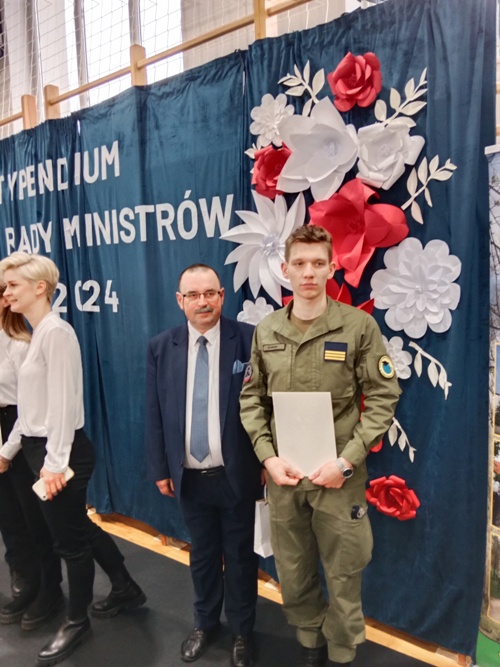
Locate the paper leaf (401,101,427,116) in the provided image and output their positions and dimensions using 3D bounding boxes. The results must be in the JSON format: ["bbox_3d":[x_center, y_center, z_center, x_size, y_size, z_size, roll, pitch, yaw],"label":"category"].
[{"bbox_3d":[0.643,-0.879,1.963,0.102,0.043,0.014,-6,2,36],"label":"paper leaf"}]

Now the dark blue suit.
[{"bbox_3d":[-0.169,0.654,2.233,0.540,1.460,0.300,-1,7,3],"label":"dark blue suit"}]

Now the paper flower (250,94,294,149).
[{"bbox_3d":[0.100,-0.972,2.285,0.240,0.240,0.080,3,8,36],"label":"paper flower"}]

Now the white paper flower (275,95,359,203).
[{"bbox_3d":[0.288,-0.784,2.123,0.370,0.410,0.160,3,8,36],"label":"white paper flower"}]

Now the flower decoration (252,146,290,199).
[{"bbox_3d":[0.117,-0.734,2.272,0.249,0.244,0.100,4,8,36],"label":"flower decoration"}]

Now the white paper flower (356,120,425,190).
[{"bbox_3d":[0.542,-0.688,1.952,0.273,0.253,0.120,4,8,36],"label":"white paper flower"}]

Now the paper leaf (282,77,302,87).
[{"bbox_3d":[0.191,-1.122,2.242,0.099,0.030,0.016,19,17,33],"label":"paper leaf"}]

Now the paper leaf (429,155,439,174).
[{"bbox_3d":[0.715,-0.653,1.939,0.036,0.072,0.014,29,22,30],"label":"paper leaf"}]

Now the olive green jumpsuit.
[{"bbox_3d":[0.291,0.604,1.955,0.590,1.480,0.370,1,7,25],"label":"olive green jumpsuit"}]

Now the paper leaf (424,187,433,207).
[{"bbox_3d":[0.695,-0.529,1.954,0.026,0.080,0.016,-11,-1,37],"label":"paper leaf"}]

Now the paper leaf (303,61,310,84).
[{"bbox_3d":[0.251,-1.143,2.196,0.032,0.095,0.016,13,14,34],"label":"paper leaf"}]

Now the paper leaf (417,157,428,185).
[{"bbox_3d":[0.680,-0.636,1.966,0.036,0.107,0.014,5,8,35],"label":"paper leaf"}]

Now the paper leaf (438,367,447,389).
[{"bbox_3d":[0.772,0.185,1.999,0.030,0.085,0.014,-4,3,36],"label":"paper leaf"}]

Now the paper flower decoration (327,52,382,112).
[{"bbox_3d":[0.426,-1.040,2.058,0.225,0.220,0.110,3,7,36],"label":"paper flower decoration"}]

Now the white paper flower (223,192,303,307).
[{"bbox_3d":[0.093,-0.408,2.376,0.550,0.540,0.110,3,7,36],"label":"white paper flower"}]

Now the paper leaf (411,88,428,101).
[{"bbox_3d":[0.644,-0.913,1.909,0.072,0.037,0.015,4,8,36],"label":"paper leaf"}]

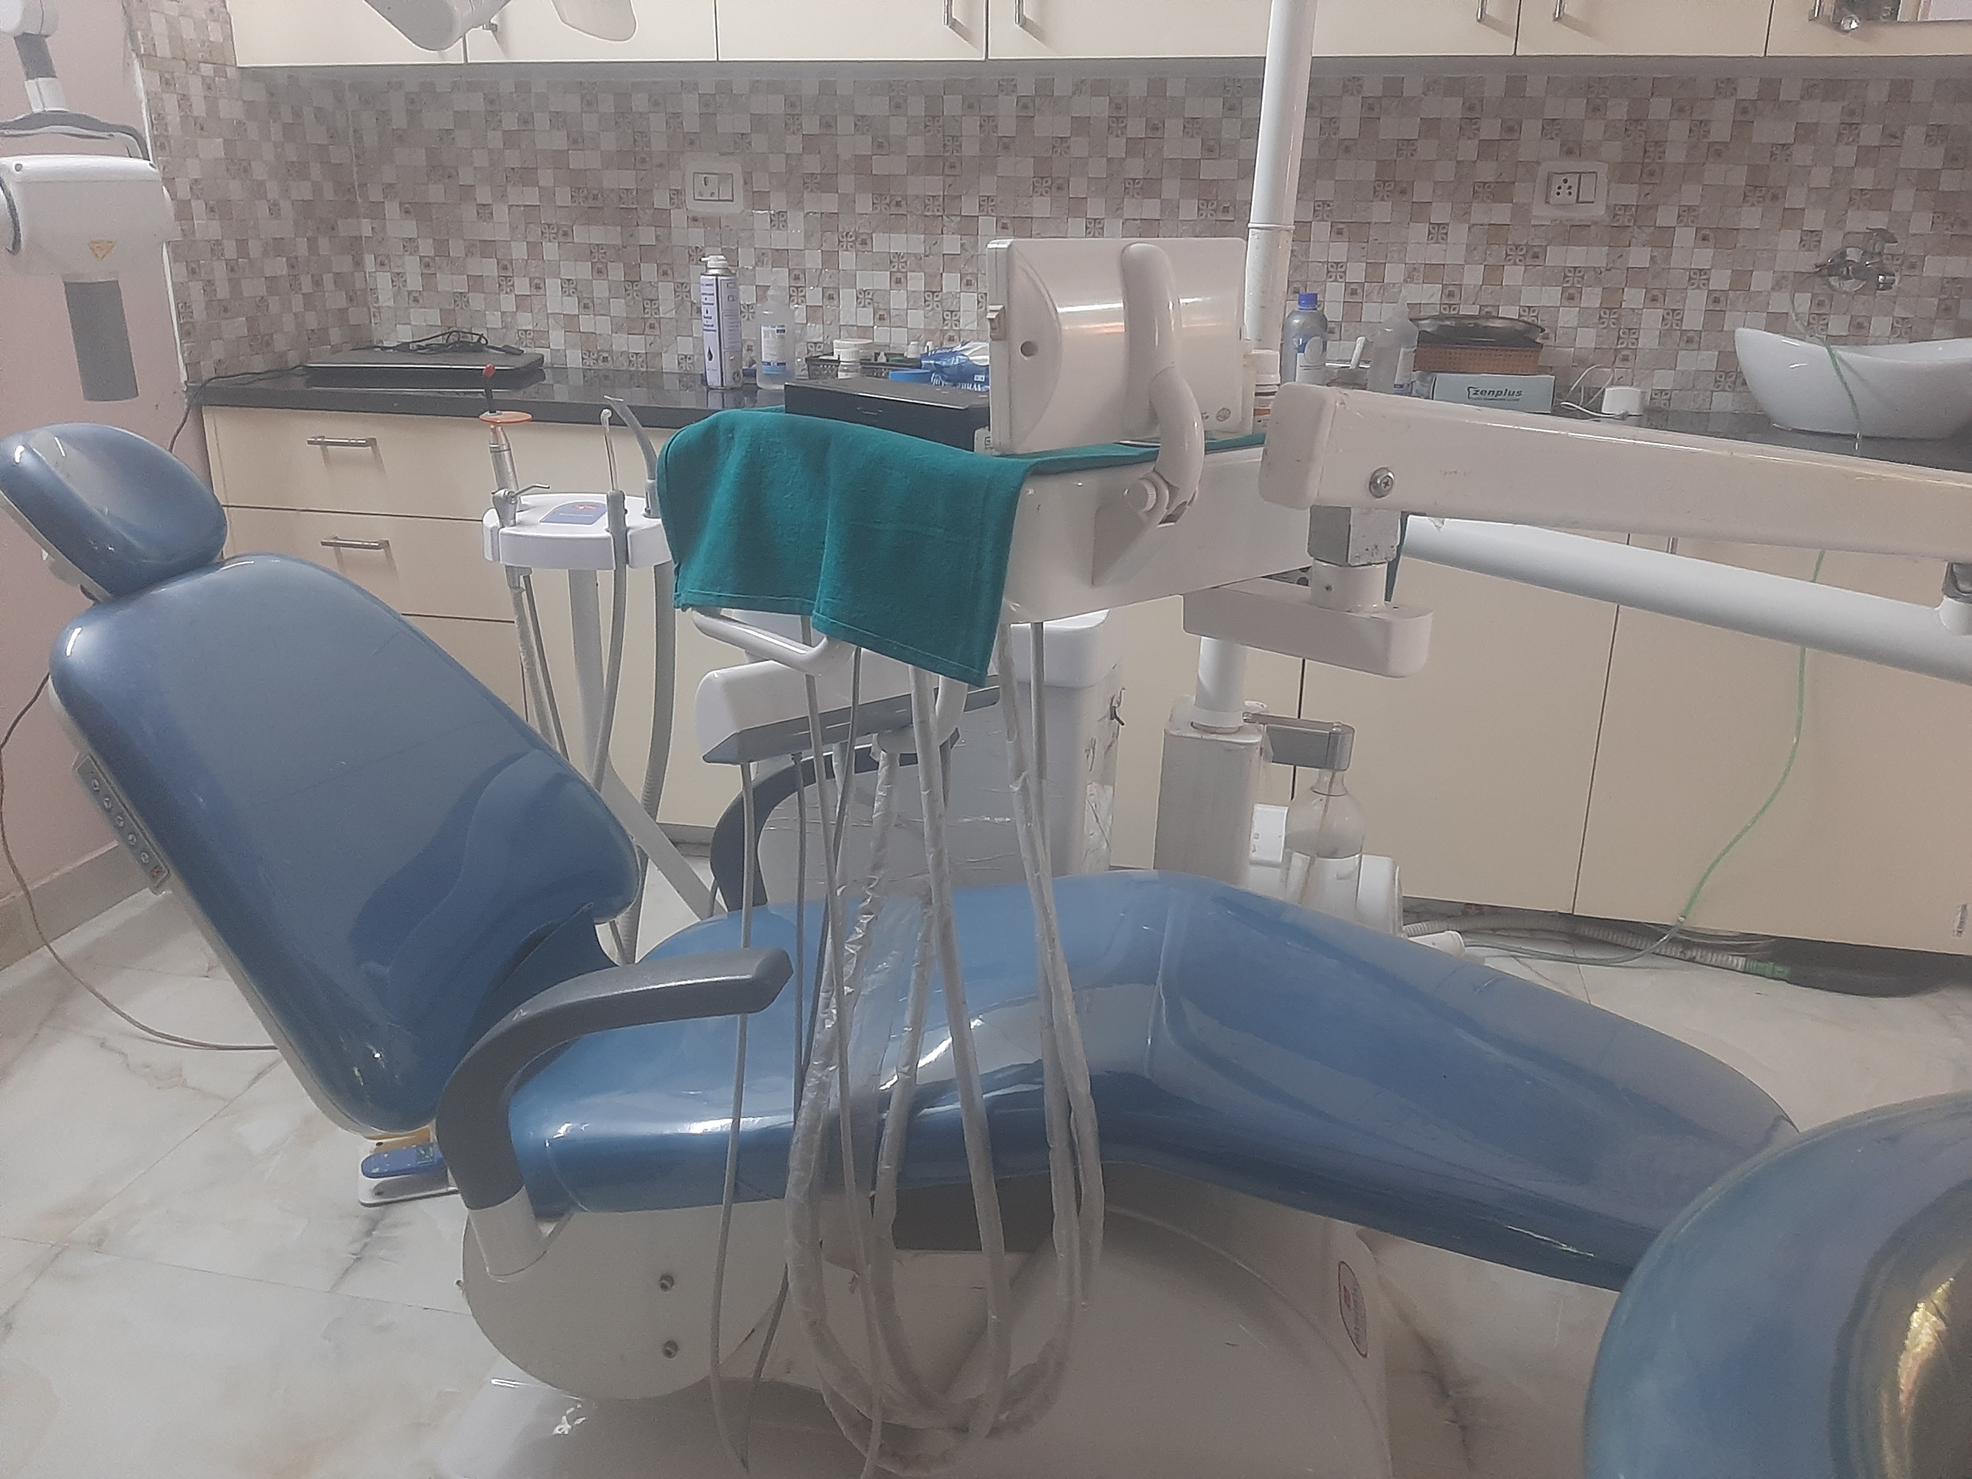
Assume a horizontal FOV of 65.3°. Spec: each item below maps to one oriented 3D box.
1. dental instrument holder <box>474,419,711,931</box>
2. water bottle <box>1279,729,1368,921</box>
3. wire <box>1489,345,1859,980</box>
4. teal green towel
[{"bbox_3d":[-0.443,-0.085,1.780,0.250,0.600,0.230,5,19,12],"label":"dental instrument holder"},{"bbox_3d":[0.393,0.104,1.780,0.090,0.250,0.090,5,19,12],"label":"water bottle"},{"bbox_3d":[1.155,-0.138,2.603,0.500,1.030,0.340,5,19,12],"label":"wire"},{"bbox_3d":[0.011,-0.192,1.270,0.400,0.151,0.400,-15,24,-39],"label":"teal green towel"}]

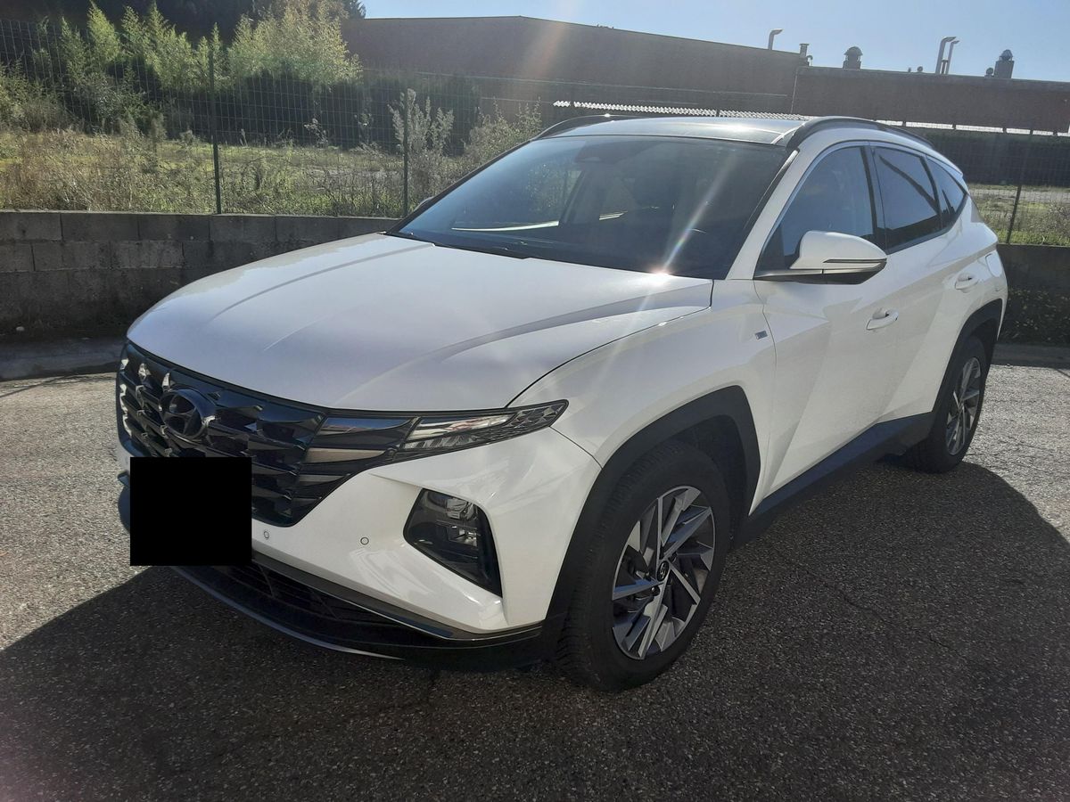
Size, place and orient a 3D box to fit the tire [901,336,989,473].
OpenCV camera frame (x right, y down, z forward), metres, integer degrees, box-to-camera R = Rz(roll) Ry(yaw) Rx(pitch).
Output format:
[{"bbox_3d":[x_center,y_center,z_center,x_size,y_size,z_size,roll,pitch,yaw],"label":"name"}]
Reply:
[{"bbox_3d":[2.095,0.006,4.304,0.240,0.705,0.705,16,20,40],"label":"tire"}]

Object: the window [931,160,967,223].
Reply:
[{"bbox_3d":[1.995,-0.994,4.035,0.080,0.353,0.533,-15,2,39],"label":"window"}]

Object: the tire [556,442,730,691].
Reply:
[{"bbox_3d":[0.282,0.449,2.380,0.240,0.705,0.705,16,20,40],"label":"tire"}]

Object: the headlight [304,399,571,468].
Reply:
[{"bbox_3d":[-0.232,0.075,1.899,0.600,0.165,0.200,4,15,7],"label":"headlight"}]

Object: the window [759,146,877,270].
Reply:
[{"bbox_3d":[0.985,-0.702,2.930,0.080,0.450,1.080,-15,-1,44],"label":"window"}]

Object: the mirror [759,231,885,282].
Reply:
[{"bbox_3d":[0.872,-0.424,2.508,0.280,0.165,0.250,16,20,40],"label":"mirror"}]

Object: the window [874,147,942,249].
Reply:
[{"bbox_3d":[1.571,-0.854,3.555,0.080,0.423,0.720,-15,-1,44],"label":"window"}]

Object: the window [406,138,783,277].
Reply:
[{"bbox_3d":[0.162,-0.757,3.102,1.540,0.100,0.900,16,51,40],"label":"window"}]

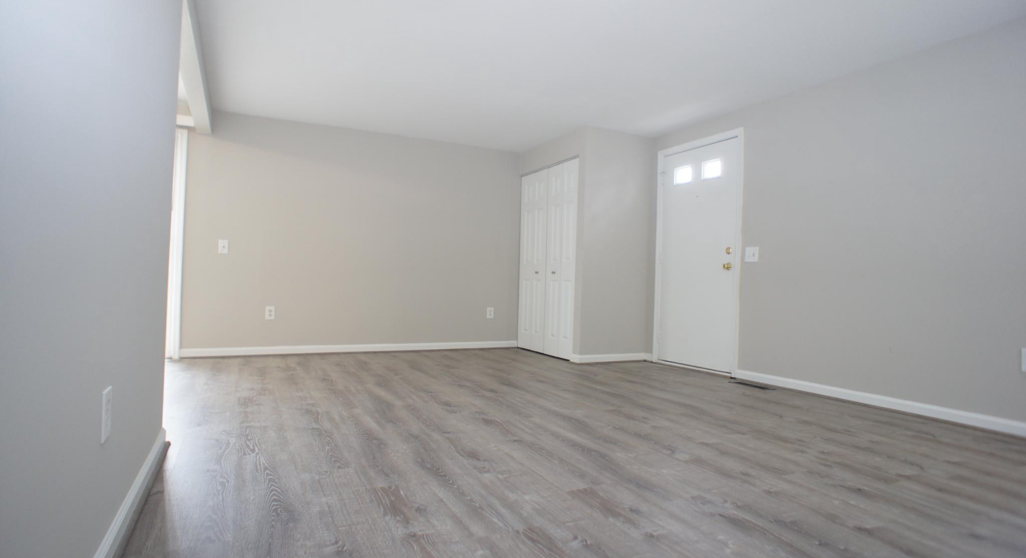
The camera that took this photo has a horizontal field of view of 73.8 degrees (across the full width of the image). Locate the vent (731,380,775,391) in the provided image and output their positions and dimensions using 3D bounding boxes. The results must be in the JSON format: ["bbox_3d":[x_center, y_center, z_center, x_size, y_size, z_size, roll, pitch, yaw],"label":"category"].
[{"bbox_3d":[1.825,0.814,5.223,0.100,0.012,0.380,2,-1,-22],"label":"vent"}]

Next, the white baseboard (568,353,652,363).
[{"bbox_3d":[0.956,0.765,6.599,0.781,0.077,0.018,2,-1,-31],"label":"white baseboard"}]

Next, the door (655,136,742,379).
[{"bbox_3d":[1.669,-0.200,6.202,0.050,1.980,1.030,2,-1,-22],"label":"door"}]

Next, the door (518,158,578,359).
[{"bbox_3d":[0.354,-0.196,7.190,0.040,1.940,1.360,2,-1,-22],"label":"door"}]

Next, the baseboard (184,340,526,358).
[{"bbox_3d":[-1.411,0.698,6.880,3.522,0.078,0.018,2,-1,-31],"label":"baseboard"}]

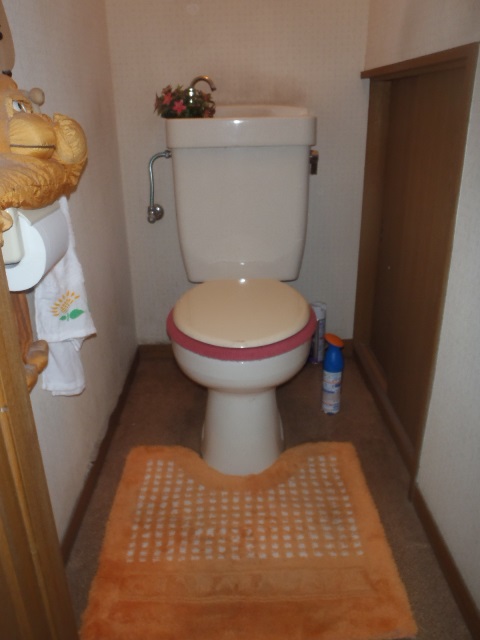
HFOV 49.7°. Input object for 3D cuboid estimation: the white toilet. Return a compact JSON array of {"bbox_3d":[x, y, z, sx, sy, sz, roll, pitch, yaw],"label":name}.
[{"bbox_3d":[0.012,-0.112,1.437,0.410,0.887,0.737,-1,23,0],"label":"white toilet"}]

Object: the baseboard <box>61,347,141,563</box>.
[{"bbox_3d":[-0.381,0.318,1.505,0.014,0.055,0.962,-1,23,0],"label":"baseboard"}]

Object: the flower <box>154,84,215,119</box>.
[{"bbox_3d":[-0.154,-0.622,1.494,0.168,0.100,0.130,-1,23,0],"label":"flower"}]

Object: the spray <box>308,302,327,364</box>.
[{"bbox_3d":[0.278,0.049,1.899,0.053,0.225,0.053,-1,23,0],"label":"spray"}]

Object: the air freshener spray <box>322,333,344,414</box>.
[{"bbox_3d":[0.282,0.161,1.583,0.058,0.262,0.058,7,24,18],"label":"air freshener spray"}]

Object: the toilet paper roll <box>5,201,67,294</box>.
[{"bbox_3d":[-0.321,-0.112,0.757,0.111,0.111,0.112,-1,23,0],"label":"toilet paper roll"}]

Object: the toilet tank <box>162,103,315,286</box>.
[{"bbox_3d":[0.005,-0.386,1.594,0.410,0.502,0.235,-1,23,0],"label":"toilet tank"}]

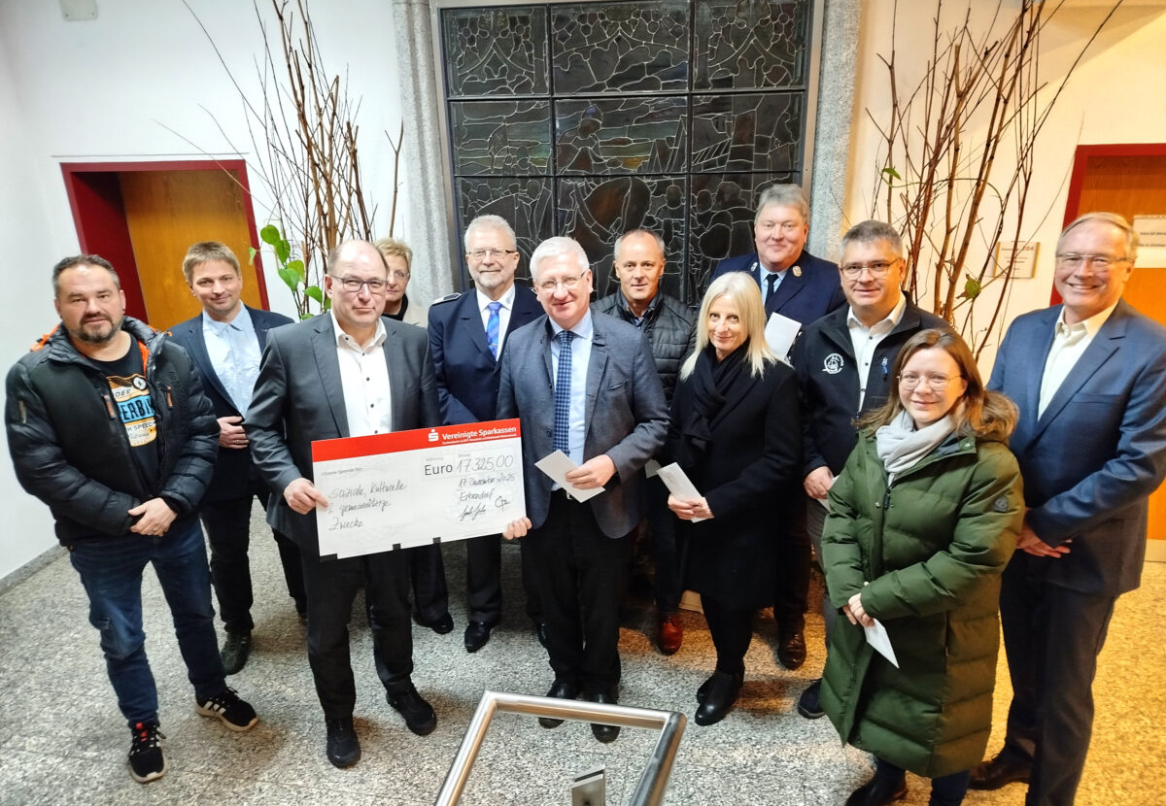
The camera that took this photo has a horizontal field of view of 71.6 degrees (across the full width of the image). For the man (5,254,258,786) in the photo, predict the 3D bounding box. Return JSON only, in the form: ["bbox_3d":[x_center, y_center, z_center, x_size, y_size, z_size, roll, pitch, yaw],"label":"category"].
[{"bbox_3d":[-1.470,0.414,2.710,0.610,1.810,0.420,-16,25,-35],"label":"man"}]

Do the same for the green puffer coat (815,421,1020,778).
[{"bbox_3d":[0.969,0.551,2.362,0.440,1.060,0.570,-19,26,-39],"label":"green puffer coat"}]

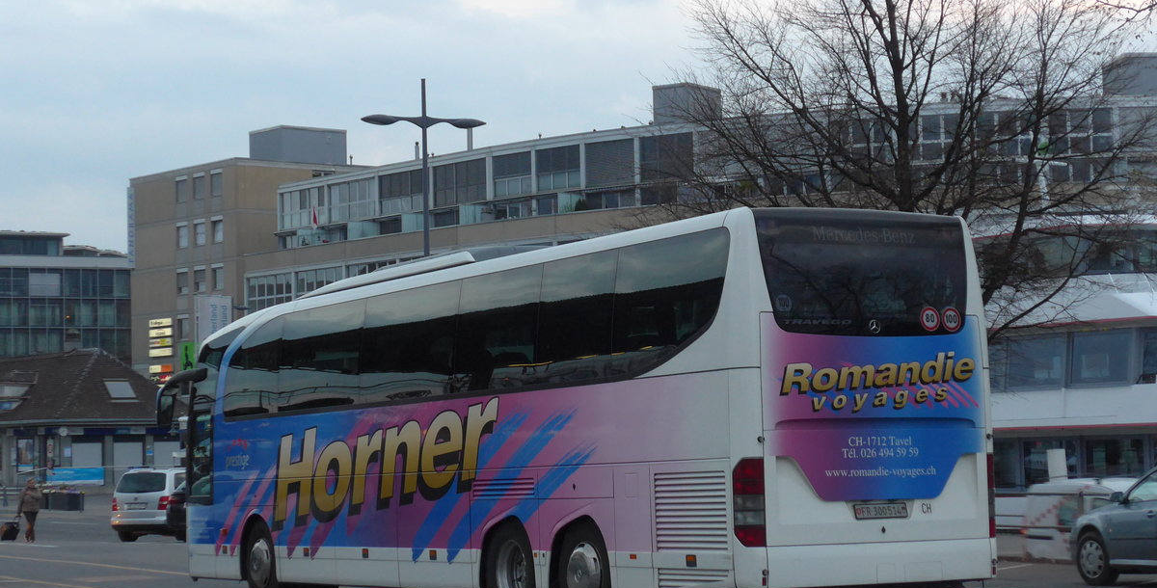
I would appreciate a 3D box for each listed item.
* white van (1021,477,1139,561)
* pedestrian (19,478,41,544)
[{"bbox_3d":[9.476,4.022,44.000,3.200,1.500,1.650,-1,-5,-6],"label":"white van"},{"bbox_3d":[-13.740,5.426,62.000,0.540,1.640,0.400,2,-6,-38],"label":"pedestrian"}]

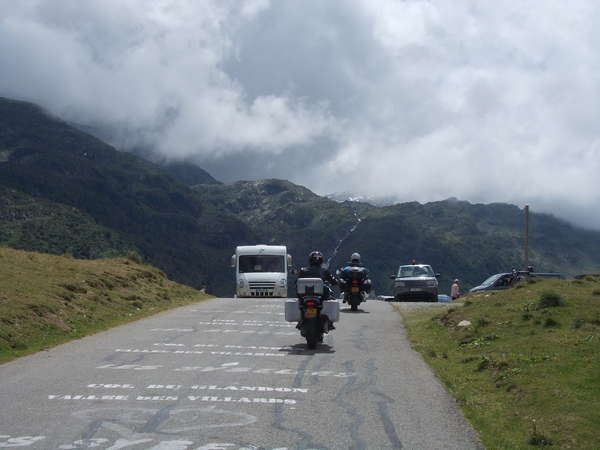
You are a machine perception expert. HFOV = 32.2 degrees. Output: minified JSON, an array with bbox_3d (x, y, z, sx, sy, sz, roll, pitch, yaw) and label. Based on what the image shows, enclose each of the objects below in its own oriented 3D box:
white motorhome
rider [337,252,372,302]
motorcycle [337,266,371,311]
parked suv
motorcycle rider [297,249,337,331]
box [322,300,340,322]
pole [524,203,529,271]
[{"bbox_3d":[-1.830,2.420,50.400,2.400,2.800,6.600,0,-3,-1],"label":"white motorhome"},{"bbox_3d":[1.690,1.610,32.000,0.850,1.520,0.850,0,-3,3],"label":"rider"},{"bbox_3d":[1.710,1.940,32.000,0.950,1.350,2.200,0,-3,3],"label":"motorcycle"},{"bbox_3d":[5.220,2.720,46.900,2.000,1.800,4.650,0,-3,6],"label":"parked suv"},{"bbox_3d":[0.310,1.280,19.750,0.750,1.530,0.850,0,-3,3],"label":"motorcycle rider"},{"bbox_3d":[0.570,1.585,19.200,0.280,0.390,0.450,0,-3,3],"label":"box"},{"bbox_3d":[13.100,1.500,60.000,0.240,5.400,0.240,0,-3,0],"label":"pole"}]

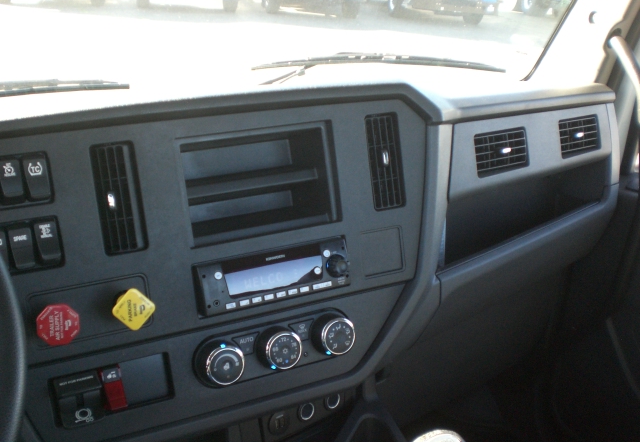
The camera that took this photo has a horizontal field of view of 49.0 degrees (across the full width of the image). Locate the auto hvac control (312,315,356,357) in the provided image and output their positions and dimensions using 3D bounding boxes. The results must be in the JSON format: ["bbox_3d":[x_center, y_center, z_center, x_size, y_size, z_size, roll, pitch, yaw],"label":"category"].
[{"bbox_3d":[0.018,0.137,0.843,0.047,0.047,0.025,-10,8,-24],"label":"auto hvac control"}]

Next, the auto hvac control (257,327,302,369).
[{"bbox_3d":[-0.046,0.148,0.815,0.047,0.047,0.025,-10,8,-24],"label":"auto hvac control"}]

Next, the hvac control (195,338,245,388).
[{"bbox_3d":[-0.109,0.159,0.787,0.047,0.047,0.025,-10,8,-24],"label":"hvac control"}]

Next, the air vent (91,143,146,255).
[{"bbox_3d":[-0.213,-0.024,0.745,0.045,0.117,0.022,-10,8,-24],"label":"air vent"}]

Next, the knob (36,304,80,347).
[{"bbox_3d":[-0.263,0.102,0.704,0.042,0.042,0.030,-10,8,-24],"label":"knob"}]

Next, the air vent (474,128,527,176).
[{"bbox_3d":[0.249,-0.096,0.974,0.121,0.056,0.022,-14,9,-41],"label":"air vent"}]

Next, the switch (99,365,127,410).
[{"bbox_3d":[-0.224,0.179,0.757,0.021,0.047,0.022,-10,8,-24],"label":"switch"}]

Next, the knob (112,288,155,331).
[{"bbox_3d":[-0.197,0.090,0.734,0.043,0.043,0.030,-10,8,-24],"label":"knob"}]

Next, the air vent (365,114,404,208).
[{"bbox_3d":[0.080,-0.074,0.875,0.045,0.119,0.022,-10,8,-24],"label":"air vent"}]

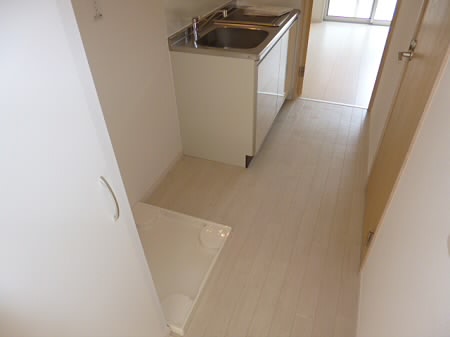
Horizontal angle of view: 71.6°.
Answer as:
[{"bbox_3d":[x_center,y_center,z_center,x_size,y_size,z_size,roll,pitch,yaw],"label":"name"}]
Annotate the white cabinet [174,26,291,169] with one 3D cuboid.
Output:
[{"bbox_3d":[0.143,-0.711,2.597,0.580,0.809,1.179,12,41,18],"label":"white cabinet"}]

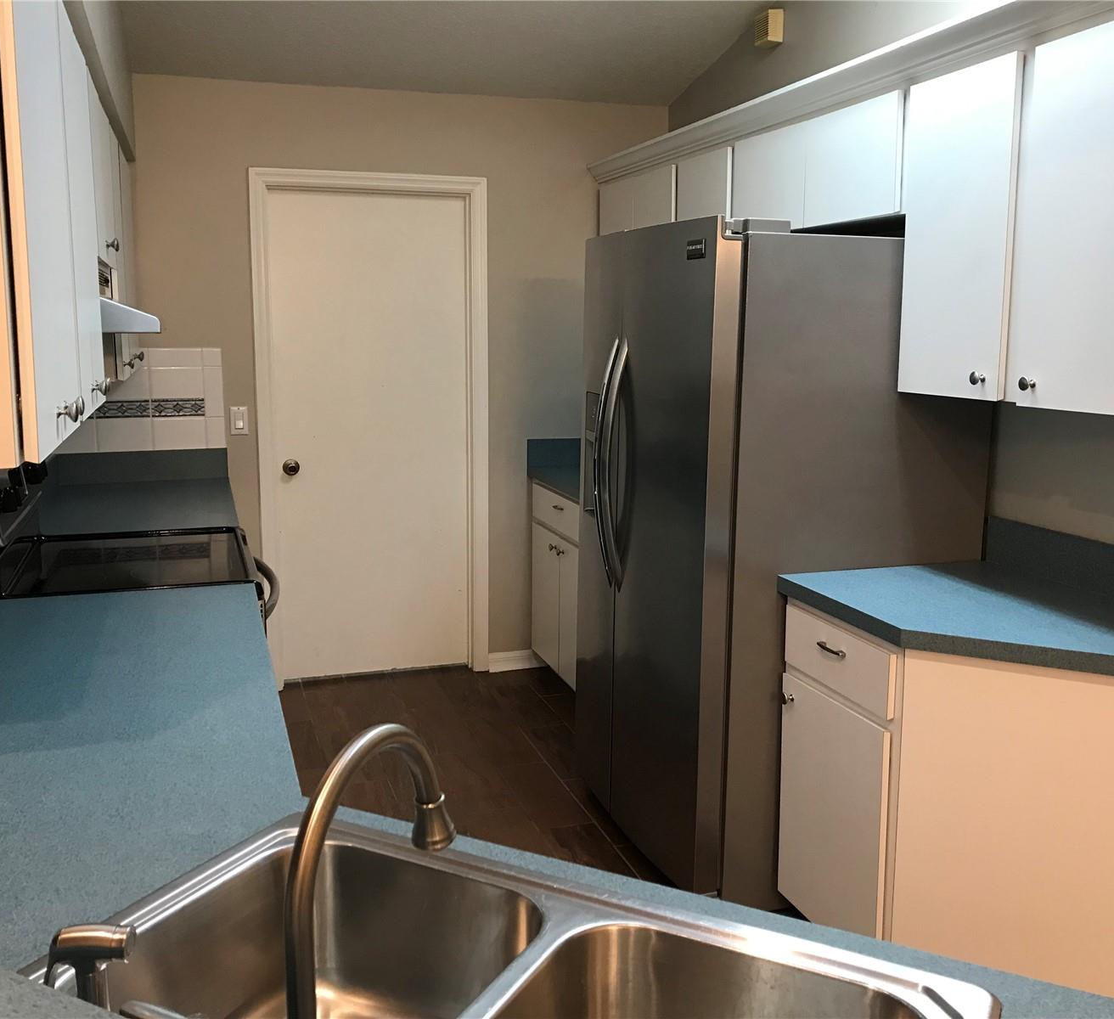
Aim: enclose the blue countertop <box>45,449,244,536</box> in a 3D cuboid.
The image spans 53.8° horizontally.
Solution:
[{"bbox_3d":[-1.459,-0.057,3.805,0.652,0.161,1.157,-3,10,-18],"label":"blue countertop"}]

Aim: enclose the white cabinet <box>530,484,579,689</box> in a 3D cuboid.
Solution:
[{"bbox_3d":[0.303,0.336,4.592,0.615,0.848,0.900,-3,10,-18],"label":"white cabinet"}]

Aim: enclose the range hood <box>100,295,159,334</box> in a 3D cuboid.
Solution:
[{"bbox_3d":[-1.250,-0.514,2.773,0.465,0.132,0.761,-3,10,-18],"label":"range hood"}]

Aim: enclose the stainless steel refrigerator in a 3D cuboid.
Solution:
[{"bbox_3d":[0.583,0.108,3.231,0.855,1.779,0.910,-3,10,-18],"label":"stainless steel refrigerator"}]

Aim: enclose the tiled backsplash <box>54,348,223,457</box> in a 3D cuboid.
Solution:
[{"bbox_3d":[-1.639,-0.424,4.295,0.648,0.400,0.020,-3,10,-18],"label":"tiled backsplash"}]

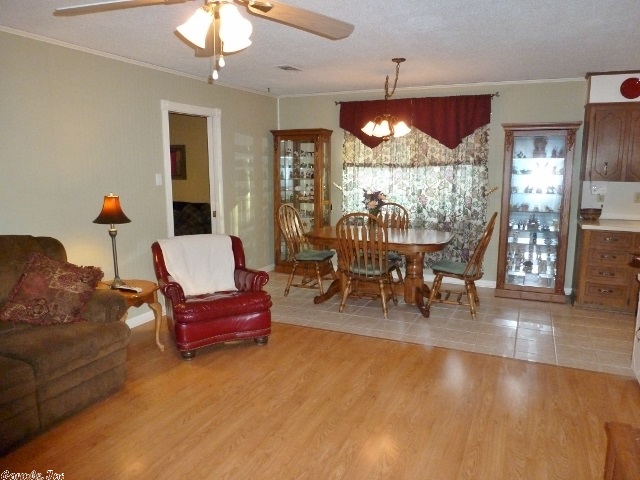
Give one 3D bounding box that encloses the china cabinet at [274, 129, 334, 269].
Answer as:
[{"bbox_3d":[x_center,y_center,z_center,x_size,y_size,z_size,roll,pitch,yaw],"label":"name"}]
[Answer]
[{"bbox_3d":[-0.242,-0.493,6.175,0.755,1.940,0.380,4,10,25],"label":"china cabinet"}]

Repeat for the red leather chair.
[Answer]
[{"bbox_3d":[-0.963,0.426,3.929,0.840,0.870,0.880,-4,10,-23],"label":"red leather chair"}]

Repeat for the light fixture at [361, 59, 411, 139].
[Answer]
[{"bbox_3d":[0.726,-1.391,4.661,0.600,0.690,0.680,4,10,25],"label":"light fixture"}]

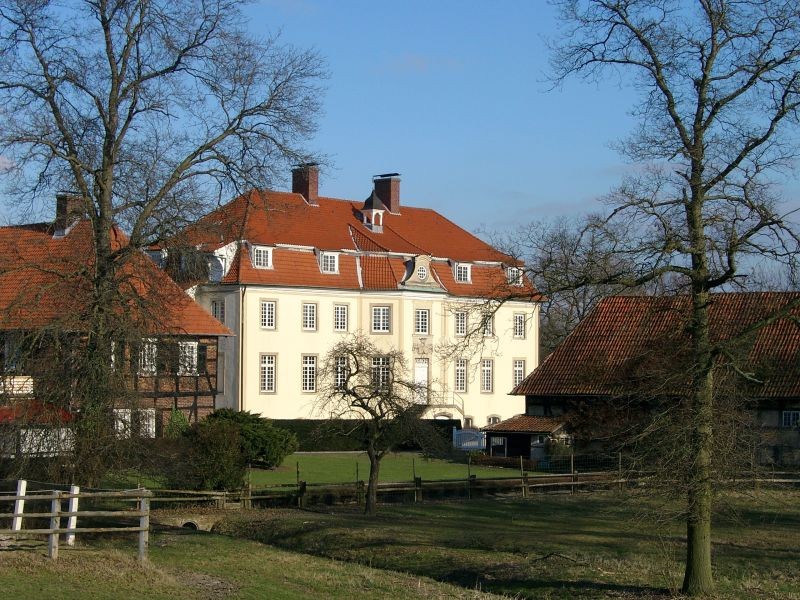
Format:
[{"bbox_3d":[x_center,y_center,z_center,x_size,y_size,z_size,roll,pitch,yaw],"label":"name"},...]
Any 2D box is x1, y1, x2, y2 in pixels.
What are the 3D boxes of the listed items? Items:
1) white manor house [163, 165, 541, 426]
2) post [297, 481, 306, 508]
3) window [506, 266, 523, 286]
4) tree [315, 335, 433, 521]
[{"bbox_3d":[-3.086,0.055,117.198,30.567,19.385,14.694,3,-5,-44],"label":"white manor house"},{"bbox_3d":[-2.668,5.269,43.200,0.200,0.760,0.190,2,-4,-31],"label":"post"},{"bbox_3d":[8.488,-1.791,123.390,1.500,1.550,0.900,3,-5,-44],"label":"window"},{"bbox_3d":[-0.640,3.148,40.000,2.900,4.500,2.800,0,-3,0],"label":"tree"}]

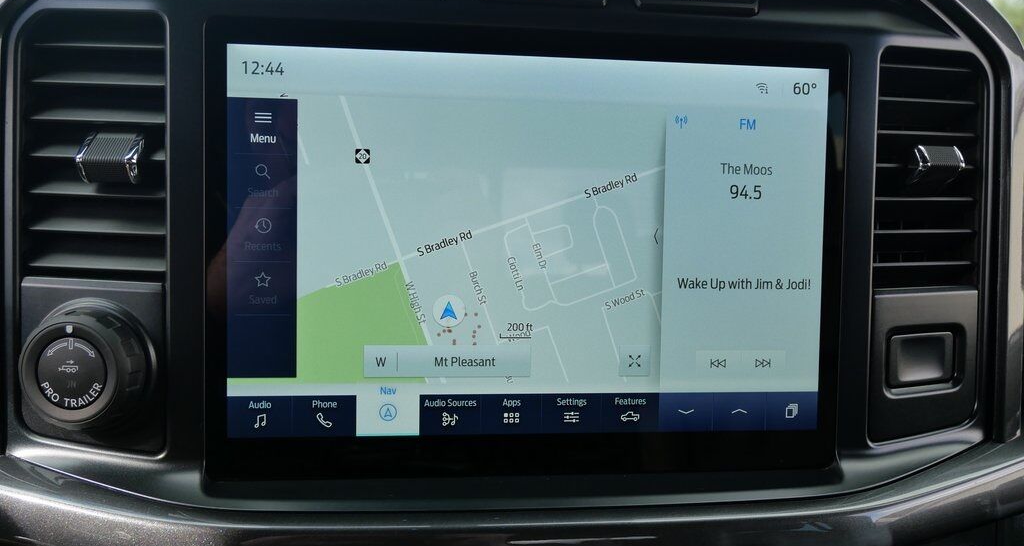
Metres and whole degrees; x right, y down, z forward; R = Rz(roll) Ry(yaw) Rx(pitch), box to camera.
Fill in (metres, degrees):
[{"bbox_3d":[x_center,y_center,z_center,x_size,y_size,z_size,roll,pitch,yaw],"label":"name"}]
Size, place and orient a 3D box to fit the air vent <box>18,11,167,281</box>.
[{"bbox_3d":[-0.169,-0.051,0.364,0.056,0.107,0.027,1,3,-7],"label":"air vent"}]

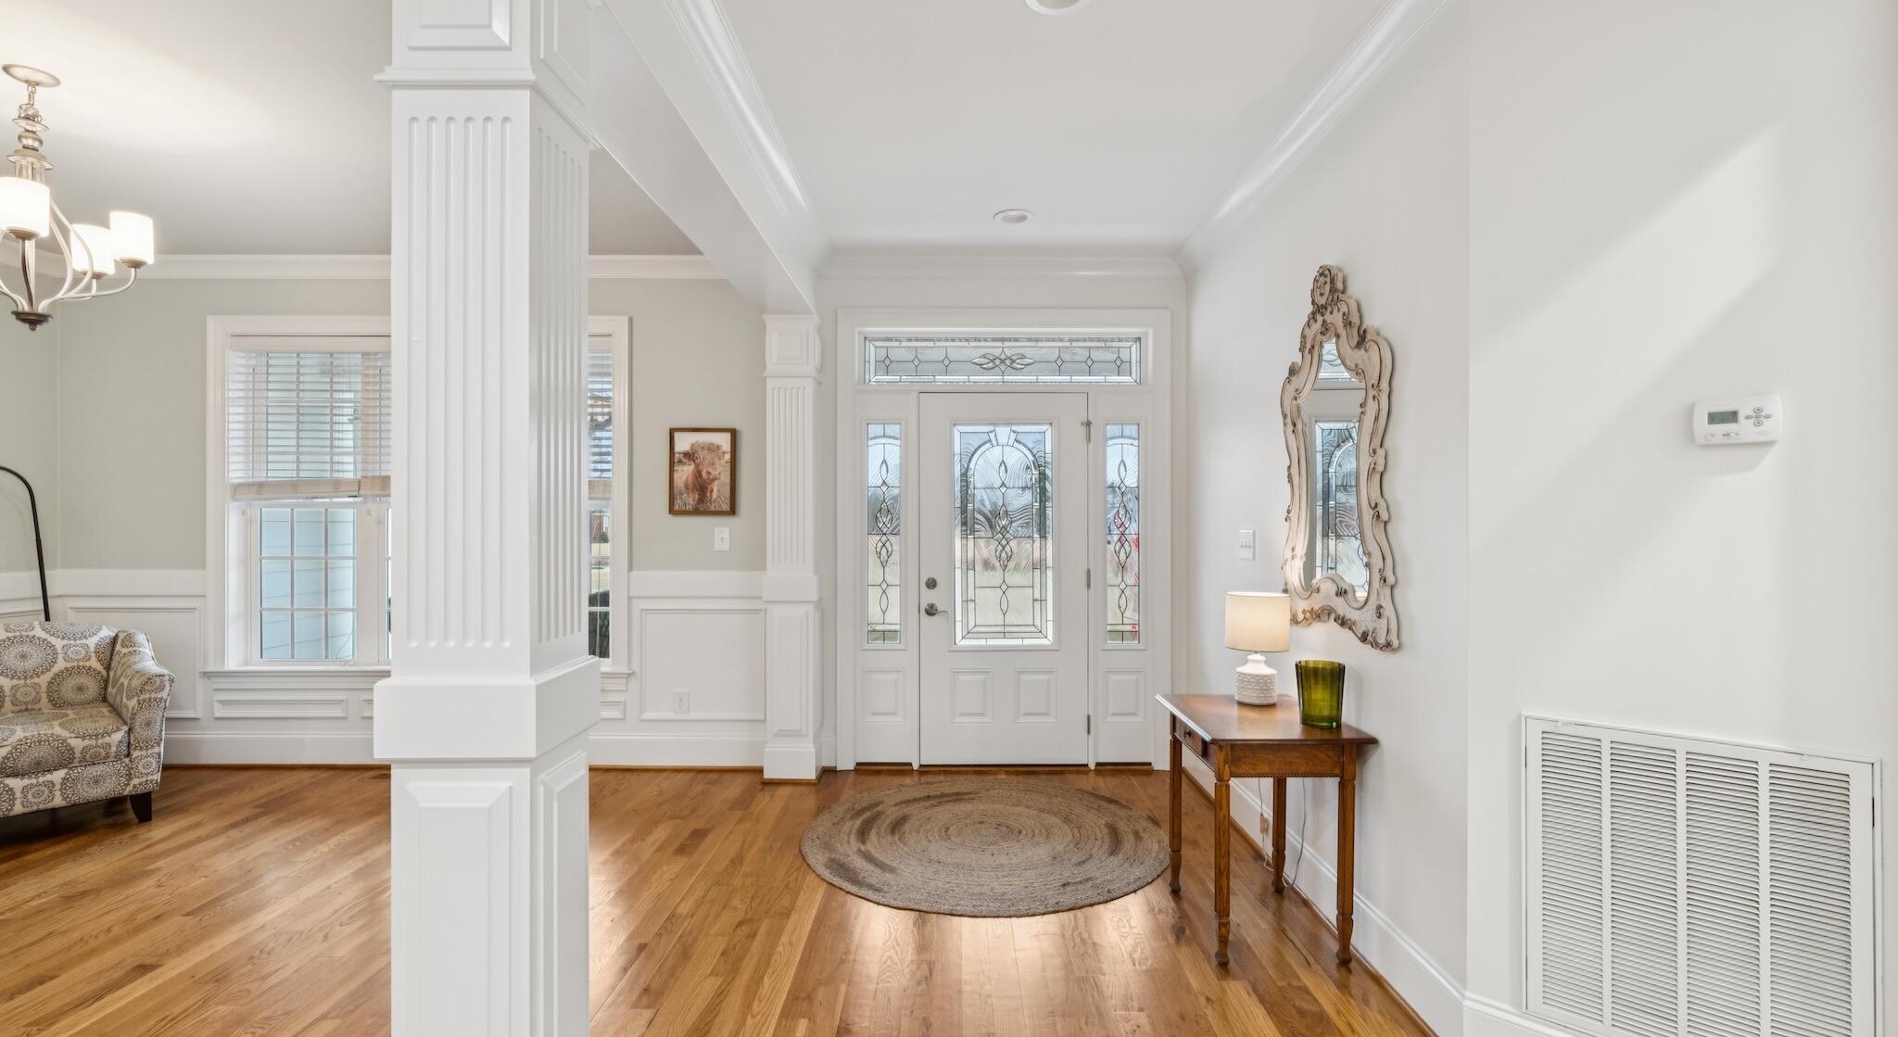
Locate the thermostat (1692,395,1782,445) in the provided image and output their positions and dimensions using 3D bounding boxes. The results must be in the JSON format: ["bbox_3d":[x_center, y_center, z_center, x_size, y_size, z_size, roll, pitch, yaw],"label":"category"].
[{"bbox_3d":[1.600,-0.199,1.712,0.030,0.096,0.134,0,0,-45],"label":"thermostat"}]

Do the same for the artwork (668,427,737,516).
[{"bbox_3d":[-1.329,-0.251,4.550,0.356,0.470,0.030,0,0,1],"label":"artwork"}]

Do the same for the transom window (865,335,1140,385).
[{"bbox_3d":[0.294,-0.857,4.590,1.500,0.270,0.045,0,0,1],"label":"transom window"}]

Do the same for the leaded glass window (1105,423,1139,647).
[{"bbox_3d":[0.929,0.087,4.570,0.195,1.200,0.040,0,0,0],"label":"leaded glass window"}]

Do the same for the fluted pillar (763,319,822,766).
[{"bbox_3d":[-0.812,0.158,4.450,0.280,2.400,0.250,0,0,0],"label":"fluted pillar"}]

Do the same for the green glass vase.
[{"bbox_3d":[1.195,0.564,2.710,0.160,0.188,0.160,0,0,0],"label":"green glass vase"}]

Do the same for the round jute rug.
[{"bbox_3d":[0.162,1.349,3.620,1.530,0.012,1.530,0,0,0],"label":"round jute rug"}]

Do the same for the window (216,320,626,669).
[{"bbox_3d":[-2.870,-0.130,4.600,2.250,1.900,0.120,0,0,0],"label":"window"}]

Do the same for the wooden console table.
[{"bbox_3d":[1.021,1.009,2.828,0.490,0.700,0.685,0,0,0],"label":"wooden console table"}]

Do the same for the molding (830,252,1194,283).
[{"bbox_3d":[0.293,-1.349,4.510,1.980,0.130,0.095,0,0,0],"label":"molding"}]

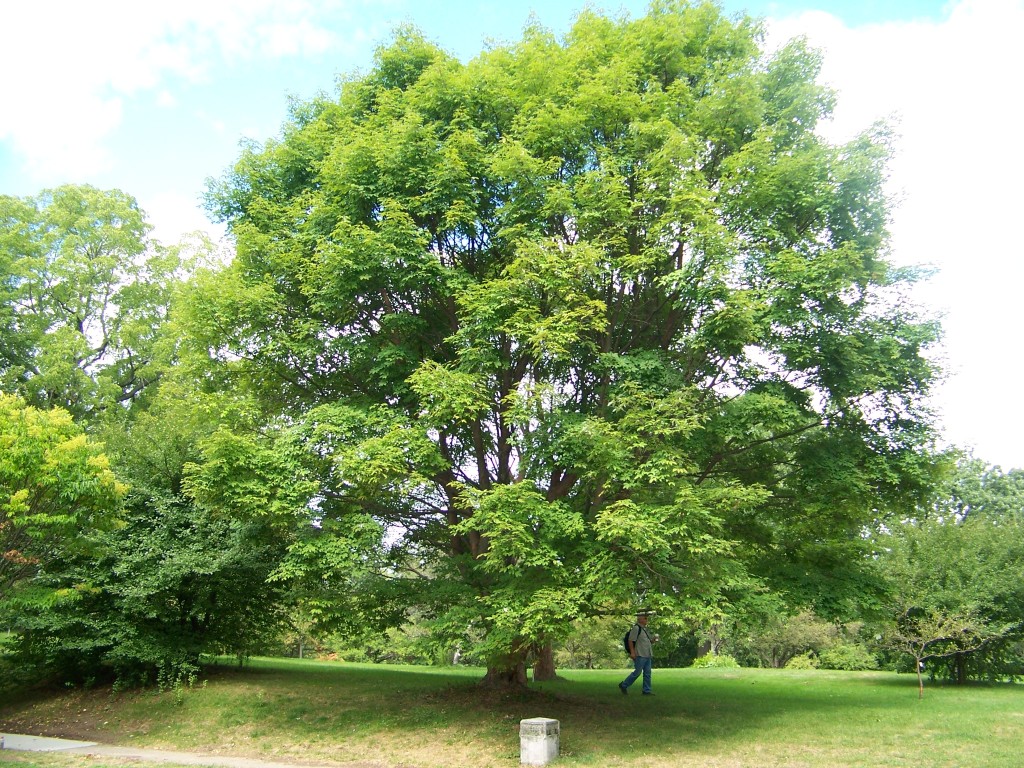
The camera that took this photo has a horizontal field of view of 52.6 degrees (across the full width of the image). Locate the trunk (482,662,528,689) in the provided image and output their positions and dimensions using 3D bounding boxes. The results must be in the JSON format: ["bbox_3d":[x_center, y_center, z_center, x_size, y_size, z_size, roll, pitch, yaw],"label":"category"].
[{"bbox_3d":[-0.148,6.644,23.600,1.050,0.660,0.950,0,-13,0],"label":"trunk"}]

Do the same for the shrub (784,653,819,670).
[{"bbox_3d":[9.926,9.514,35.500,1.200,0.650,1.050,0,-13,0],"label":"shrub"}]

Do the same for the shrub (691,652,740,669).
[{"bbox_3d":[7.174,9.747,36.500,1.750,0.600,1.300,0,-13,0],"label":"shrub"}]

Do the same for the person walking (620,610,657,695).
[{"bbox_3d":[2.711,5.720,22.100,0.820,1.800,0.600,-3,-13,12],"label":"person walking"}]

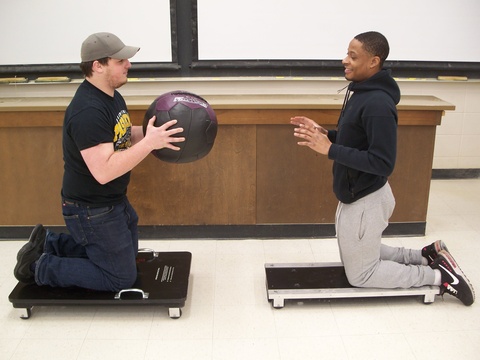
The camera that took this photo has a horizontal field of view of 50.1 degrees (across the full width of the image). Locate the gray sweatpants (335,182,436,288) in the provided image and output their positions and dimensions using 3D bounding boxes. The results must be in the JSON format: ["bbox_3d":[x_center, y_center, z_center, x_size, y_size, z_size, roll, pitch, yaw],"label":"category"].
[{"bbox_3d":[0.775,0.263,2.720,0.560,0.540,0.380,-1,18,-1],"label":"gray sweatpants"}]

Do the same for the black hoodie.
[{"bbox_3d":[0.604,-0.211,2.563,0.380,0.670,0.470,-1,18,-1],"label":"black hoodie"}]

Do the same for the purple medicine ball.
[{"bbox_3d":[-0.293,-0.263,2.534,0.370,0.365,0.370,-1,18,-1],"label":"purple medicine ball"}]

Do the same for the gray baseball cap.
[{"bbox_3d":[-0.620,-0.633,2.449,0.285,0.140,0.185,-1,18,-1],"label":"gray baseball cap"}]

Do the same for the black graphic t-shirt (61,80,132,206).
[{"bbox_3d":[-0.732,-0.202,2.595,0.370,0.610,0.470,2,18,5],"label":"black graphic t-shirt"}]

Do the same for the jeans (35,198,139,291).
[{"bbox_3d":[-0.816,0.277,2.756,0.550,0.490,0.410,1,18,4],"label":"jeans"}]

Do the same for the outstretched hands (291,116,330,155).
[{"bbox_3d":[0.344,-0.215,2.545,0.190,0.160,0.250,-1,18,-1],"label":"outstretched hands"}]

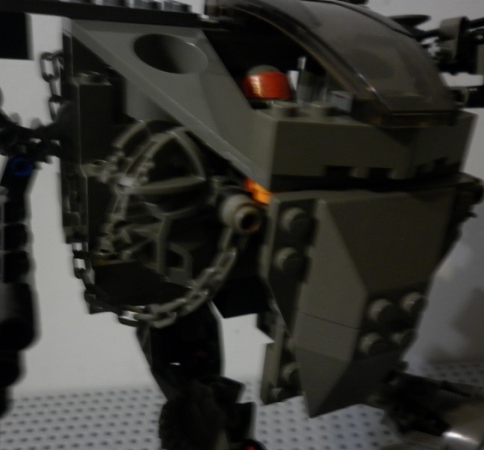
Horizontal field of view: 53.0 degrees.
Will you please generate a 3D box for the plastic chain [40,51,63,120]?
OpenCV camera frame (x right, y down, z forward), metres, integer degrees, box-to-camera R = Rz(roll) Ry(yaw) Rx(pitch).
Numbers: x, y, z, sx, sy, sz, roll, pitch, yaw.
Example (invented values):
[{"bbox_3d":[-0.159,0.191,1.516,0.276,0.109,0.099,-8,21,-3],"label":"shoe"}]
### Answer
[{"bbox_3d":[-0.046,-0.034,0.117,0.005,0.018,0.005,-10,15,-19],"label":"plastic chain"}]

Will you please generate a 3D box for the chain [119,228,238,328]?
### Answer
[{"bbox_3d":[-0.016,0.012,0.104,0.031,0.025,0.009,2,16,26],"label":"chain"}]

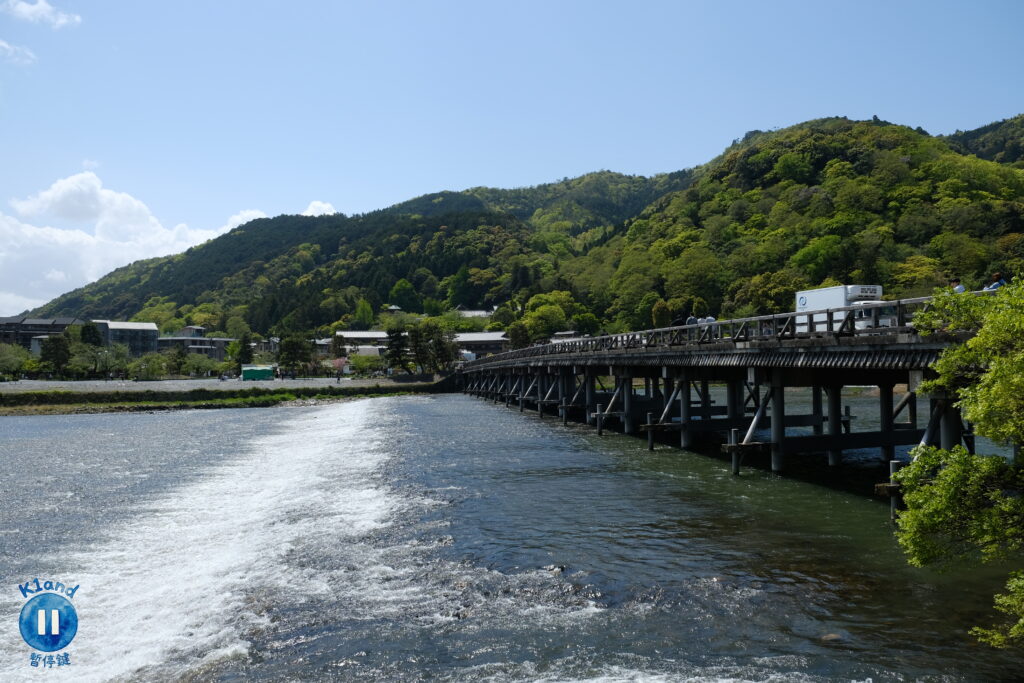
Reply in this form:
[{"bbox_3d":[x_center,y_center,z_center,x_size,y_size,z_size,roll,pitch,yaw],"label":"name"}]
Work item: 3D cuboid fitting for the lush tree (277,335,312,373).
[{"bbox_3d":[-46.775,3.430,164.992,7.730,9.880,7.730,0,-2,0],"label":"lush tree"}]

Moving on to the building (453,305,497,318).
[{"bbox_3d":[-18.112,-12.928,375.795,20.500,9.500,12.000,0,-2,-5],"label":"building"}]

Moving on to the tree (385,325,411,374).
[{"bbox_3d":[-22.509,1.622,151.000,5.200,9.930,5.200,0,-2,0],"label":"tree"}]

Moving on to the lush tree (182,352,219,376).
[{"bbox_3d":[-63.671,4.957,157.000,7.000,5.420,6.800,1,-2,-20],"label":"lush tree"}]

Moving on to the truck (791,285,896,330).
[{"bbox_3d":[16.681,-1.148,38.145,2.050,2.950,6.100,0,-2,-9],"label":"truck"}]

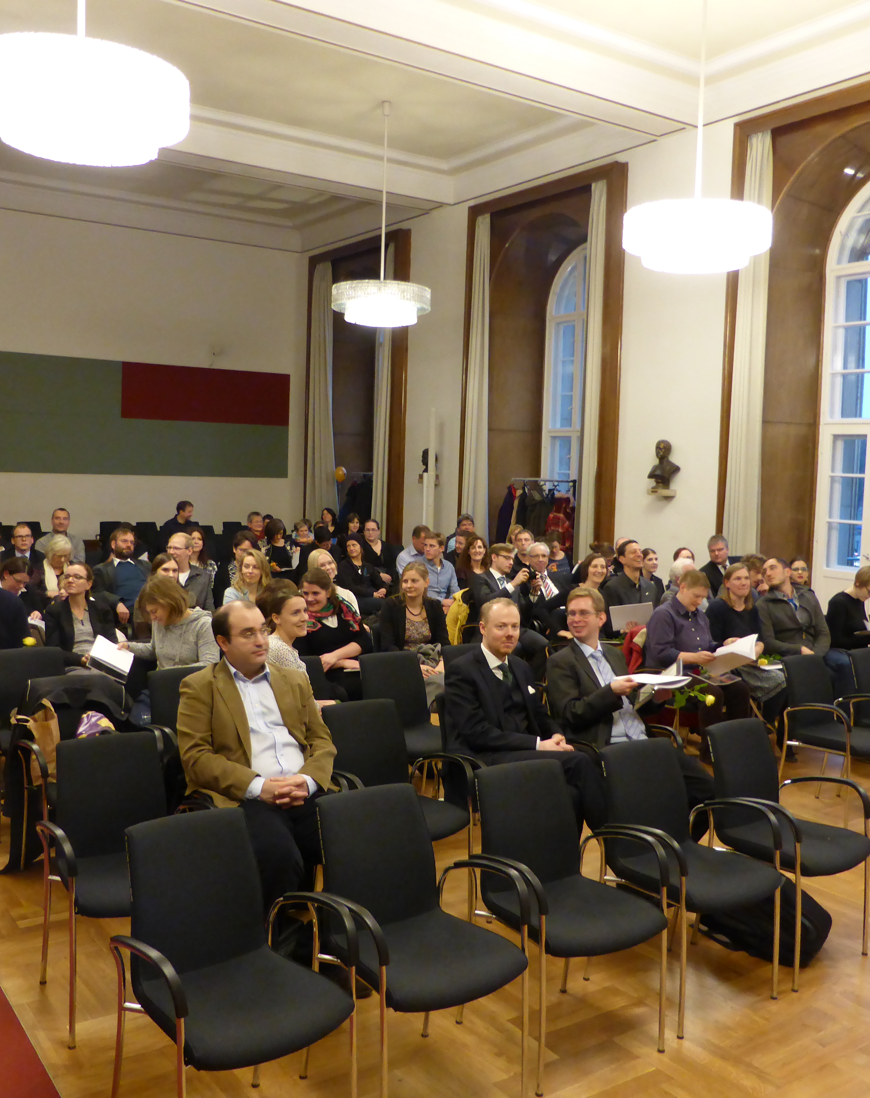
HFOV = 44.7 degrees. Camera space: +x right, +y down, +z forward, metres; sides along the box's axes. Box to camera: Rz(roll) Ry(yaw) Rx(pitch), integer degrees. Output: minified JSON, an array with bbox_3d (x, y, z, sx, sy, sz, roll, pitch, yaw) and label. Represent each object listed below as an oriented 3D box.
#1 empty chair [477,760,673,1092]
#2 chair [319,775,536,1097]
[{"bbox_3d":[0.416,1.188,3.457,0.540,0.864,0.556,-1,5,-32],"label":"empty chair"},{"bbox_3d":[-0.079,1.196,3.143,0.540,0.865,0.560,-1,5,-33],"label":"chair"}]

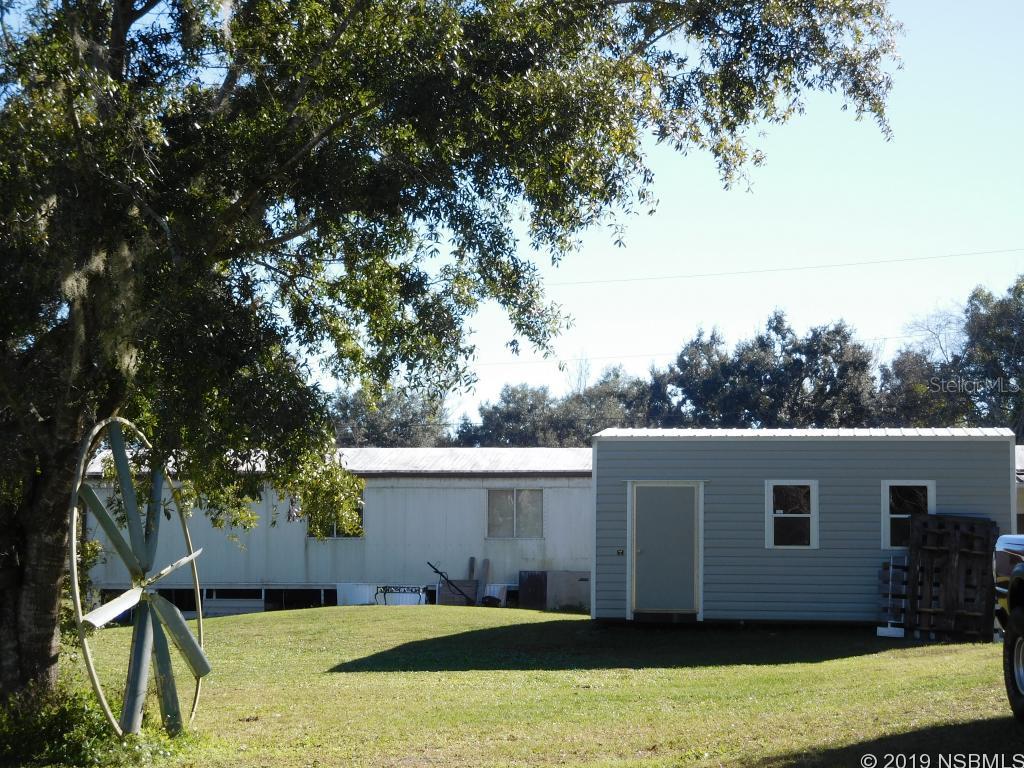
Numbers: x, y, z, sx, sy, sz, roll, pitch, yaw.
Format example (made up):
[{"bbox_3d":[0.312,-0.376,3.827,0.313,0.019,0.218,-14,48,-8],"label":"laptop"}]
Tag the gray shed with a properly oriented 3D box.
[{"bbox_3d":[4.458,2.163,31.532,6.062,2.967,3.541,0,-6,10],"label":"gray shed"}]

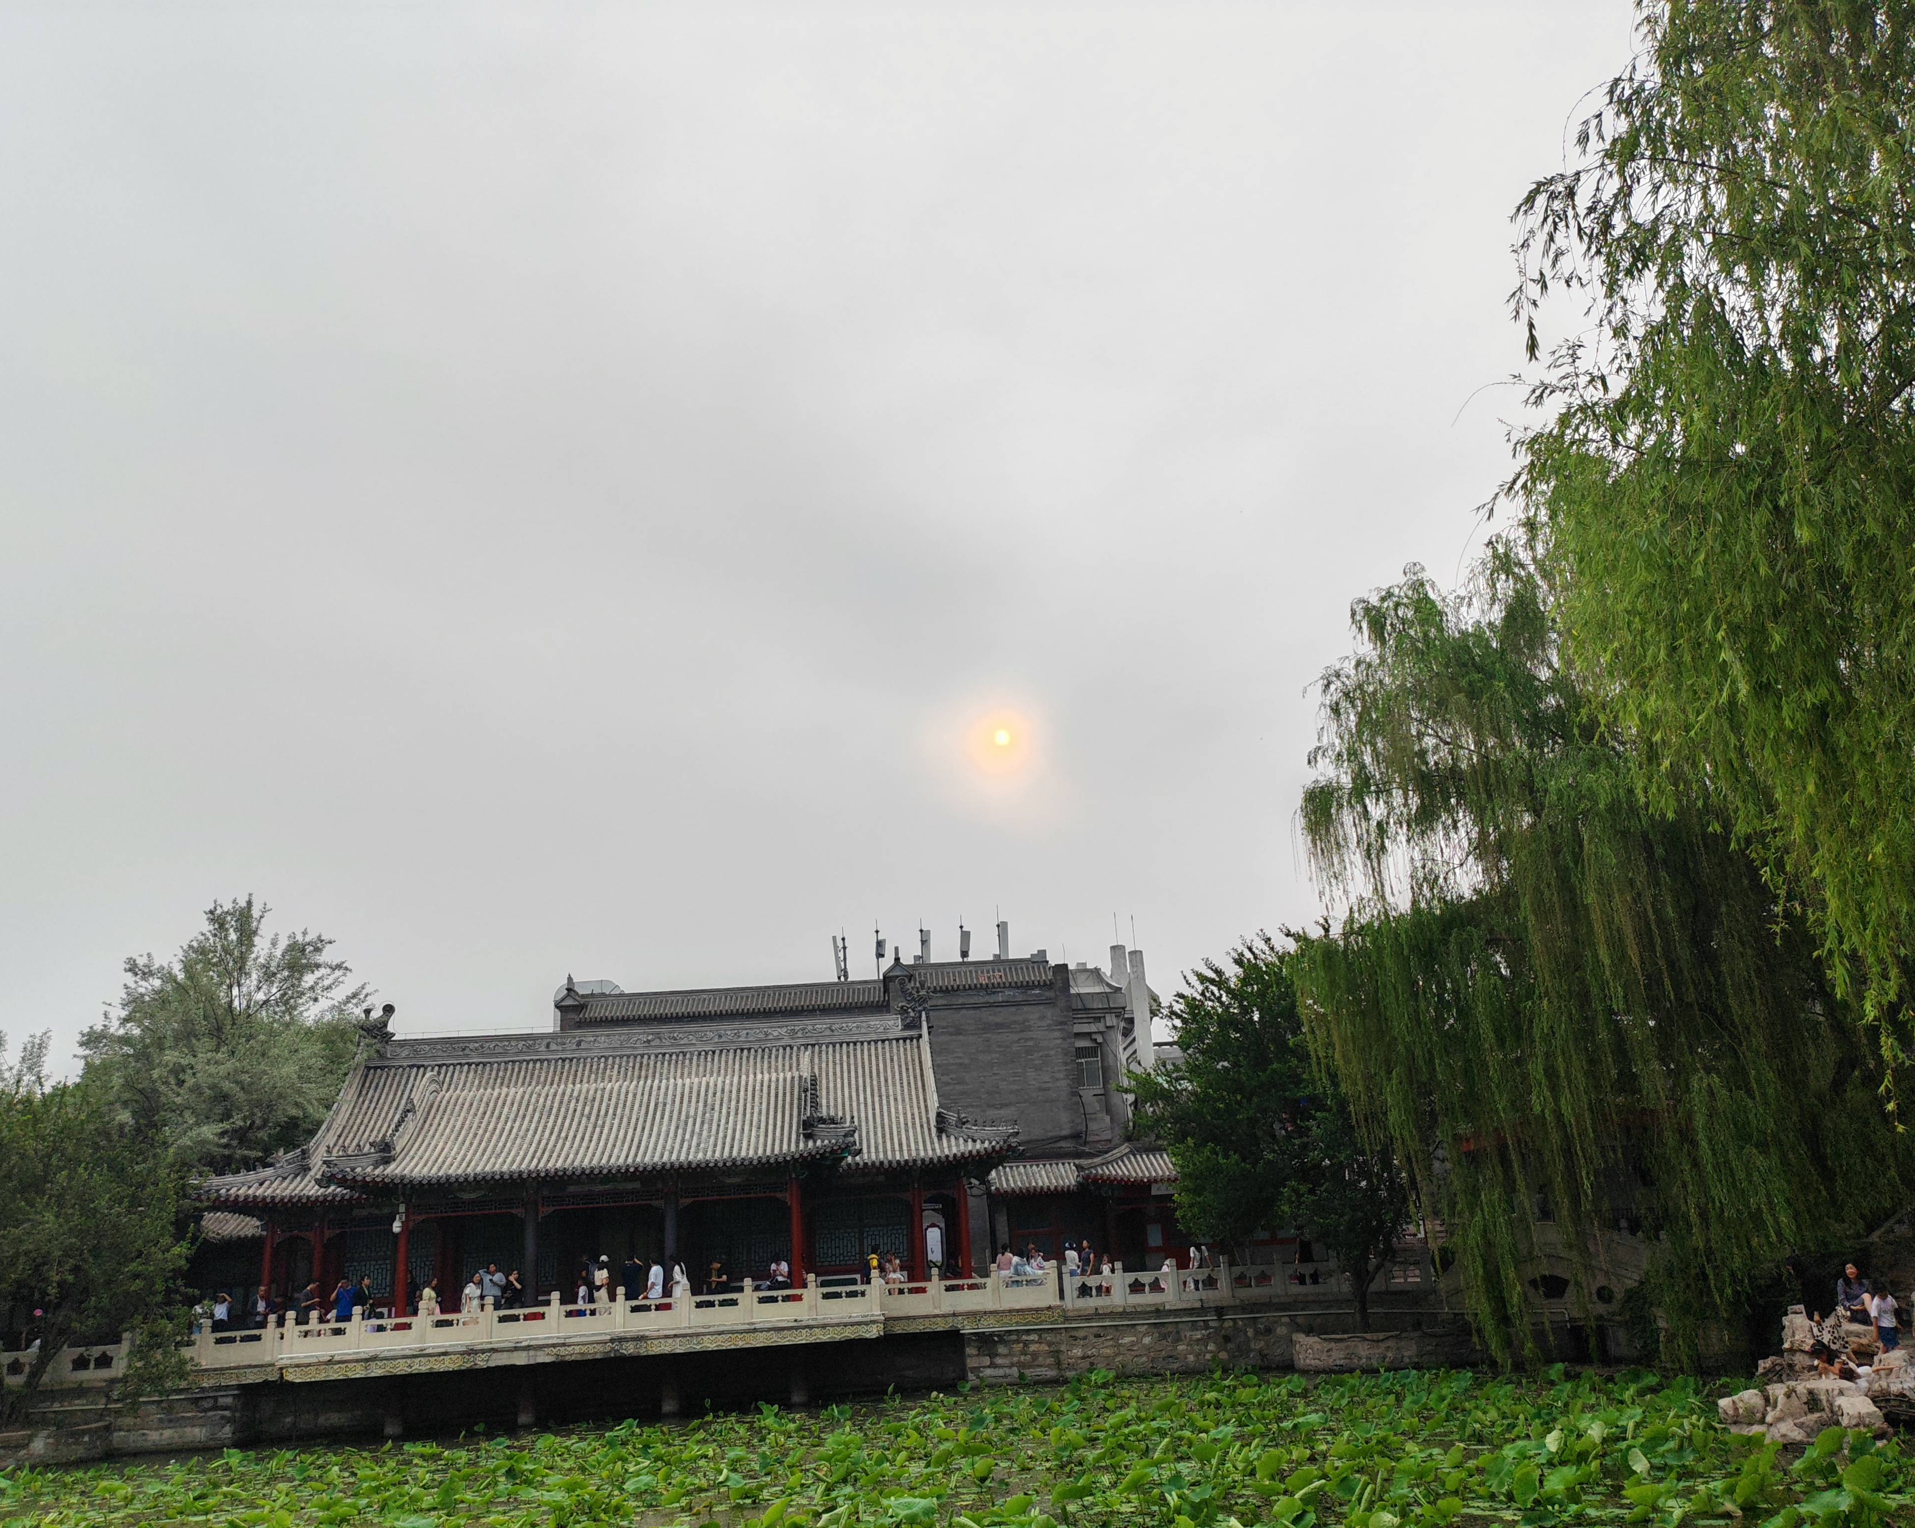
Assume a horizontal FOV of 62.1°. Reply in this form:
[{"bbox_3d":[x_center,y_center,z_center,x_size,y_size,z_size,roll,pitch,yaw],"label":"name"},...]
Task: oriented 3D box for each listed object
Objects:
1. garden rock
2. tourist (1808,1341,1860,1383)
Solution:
[{"bbox_3d":[12.042,8.650,21.166,0.700,0.560,0.600,-12,-19,25],"label":"garden rock"},{"bbox_3d":[12.171,8.331,22.033,0.650,0.700,0.500,10,-22,-39],"label":"tourist"}]

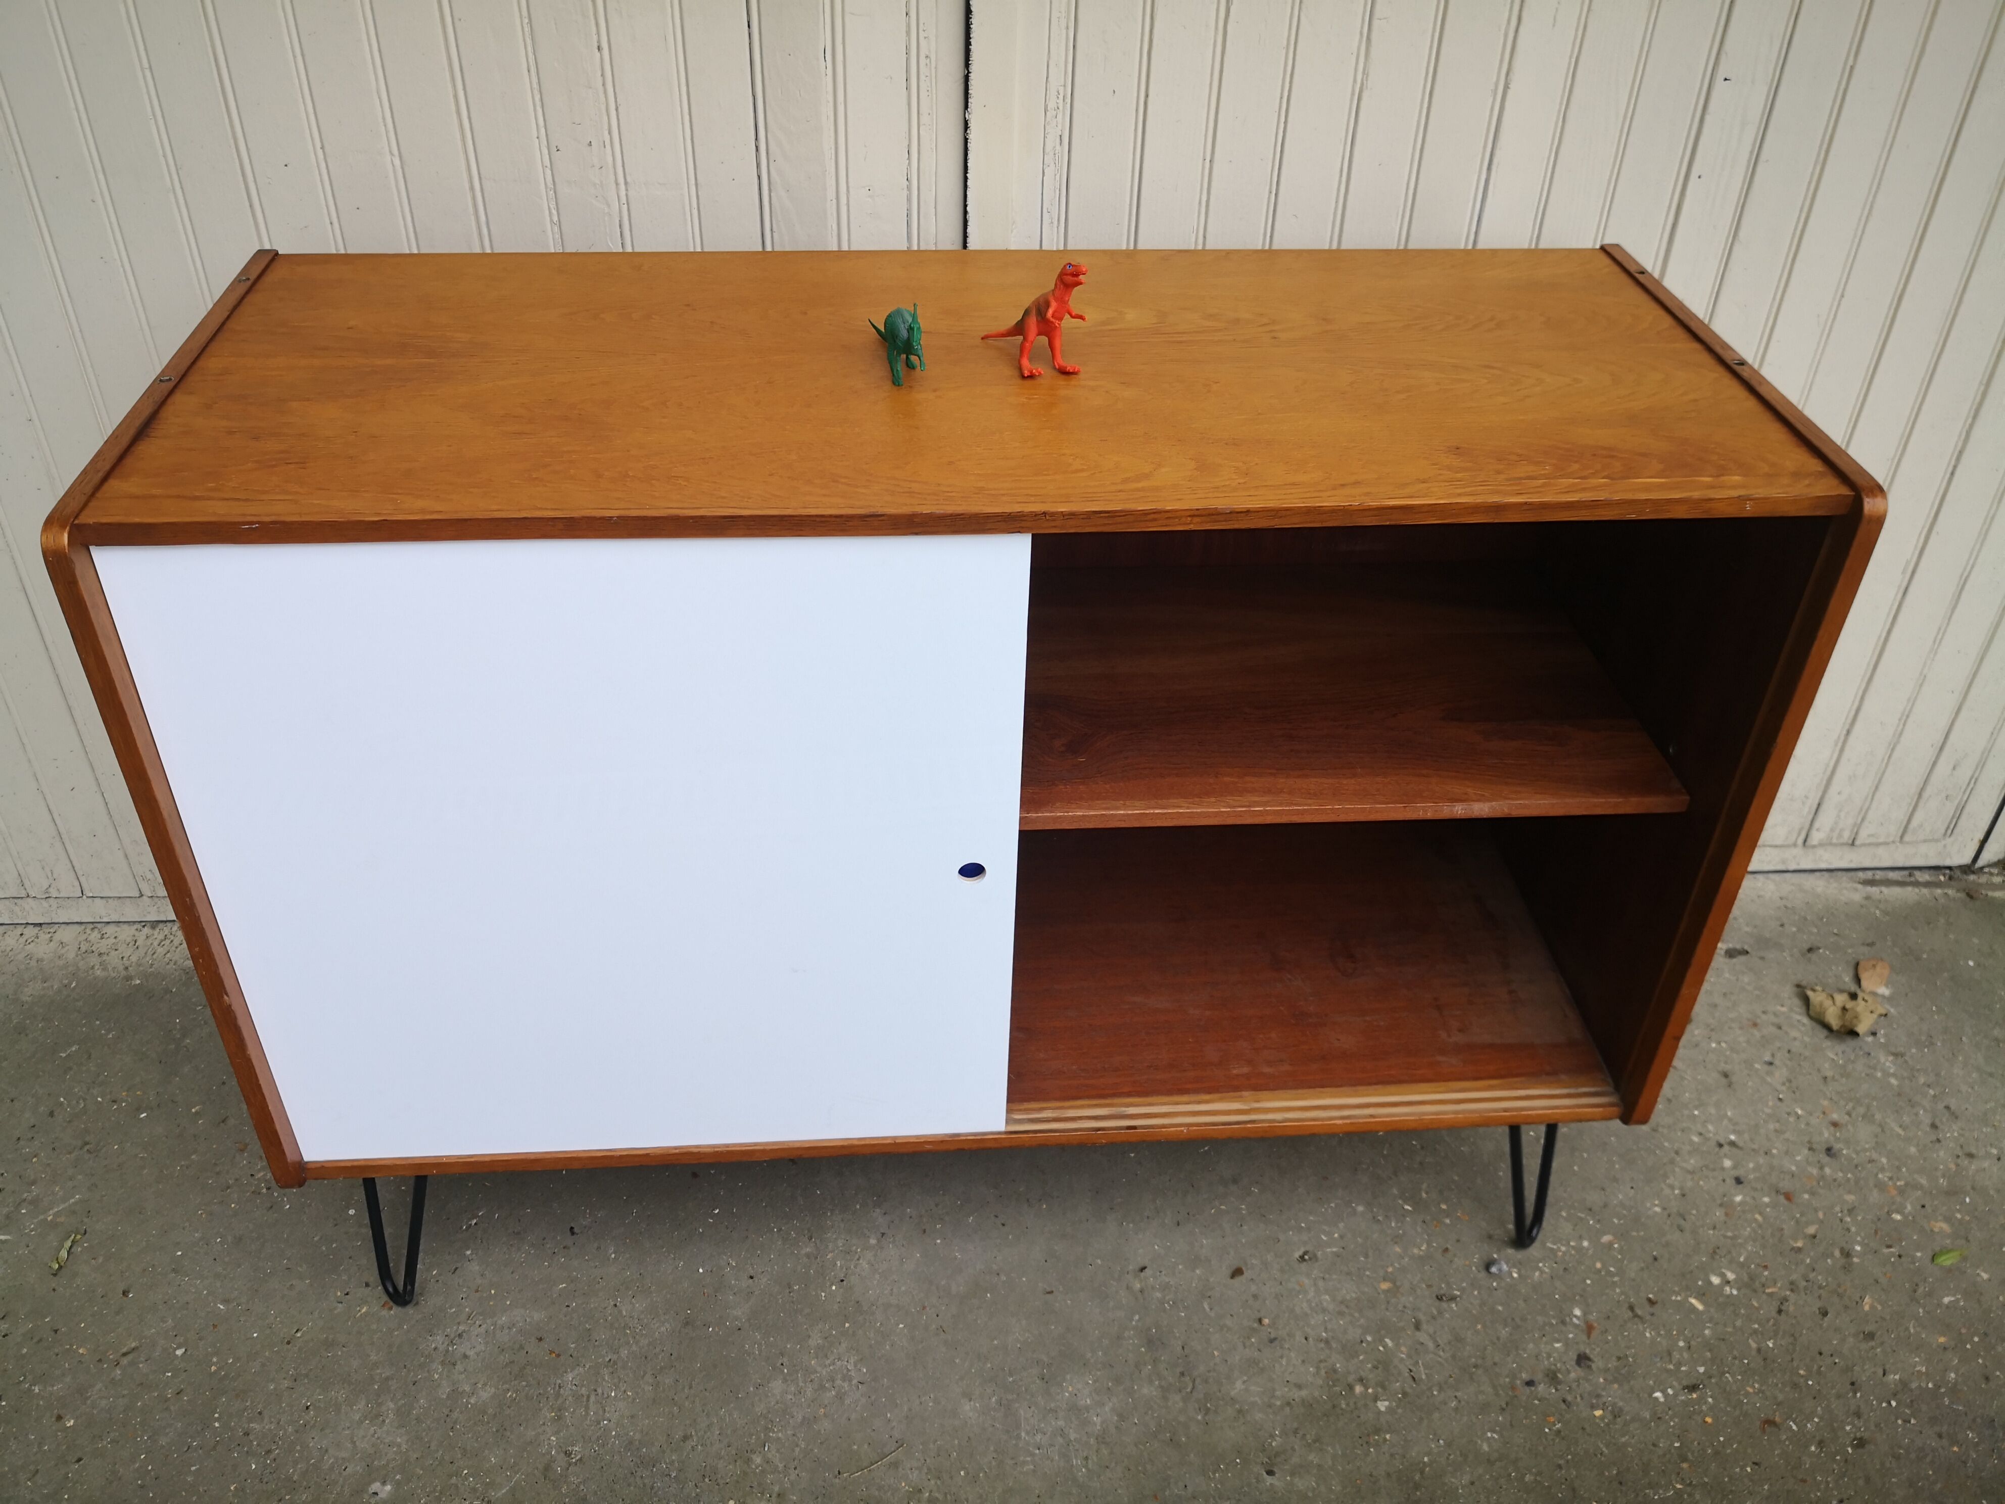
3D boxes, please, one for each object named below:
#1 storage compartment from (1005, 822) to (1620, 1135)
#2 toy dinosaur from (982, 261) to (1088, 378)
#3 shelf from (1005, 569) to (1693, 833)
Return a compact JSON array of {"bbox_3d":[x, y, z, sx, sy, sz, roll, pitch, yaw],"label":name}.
[{"bbox_3d":[0.245,0.078,1.362,0.511,0.253,0.406,-2,38,-4],"label":"storage compartment"},{"bbox_3d":[0.019,-0.319,1.129,0.095,0.080,0.040,32,47,32],"label":"toy dinosaur"},{"bbox_3d":[0.251,-0.149,1.207,0.511,0.253,0.369,-2,38,-4],"label":"shelf"}]

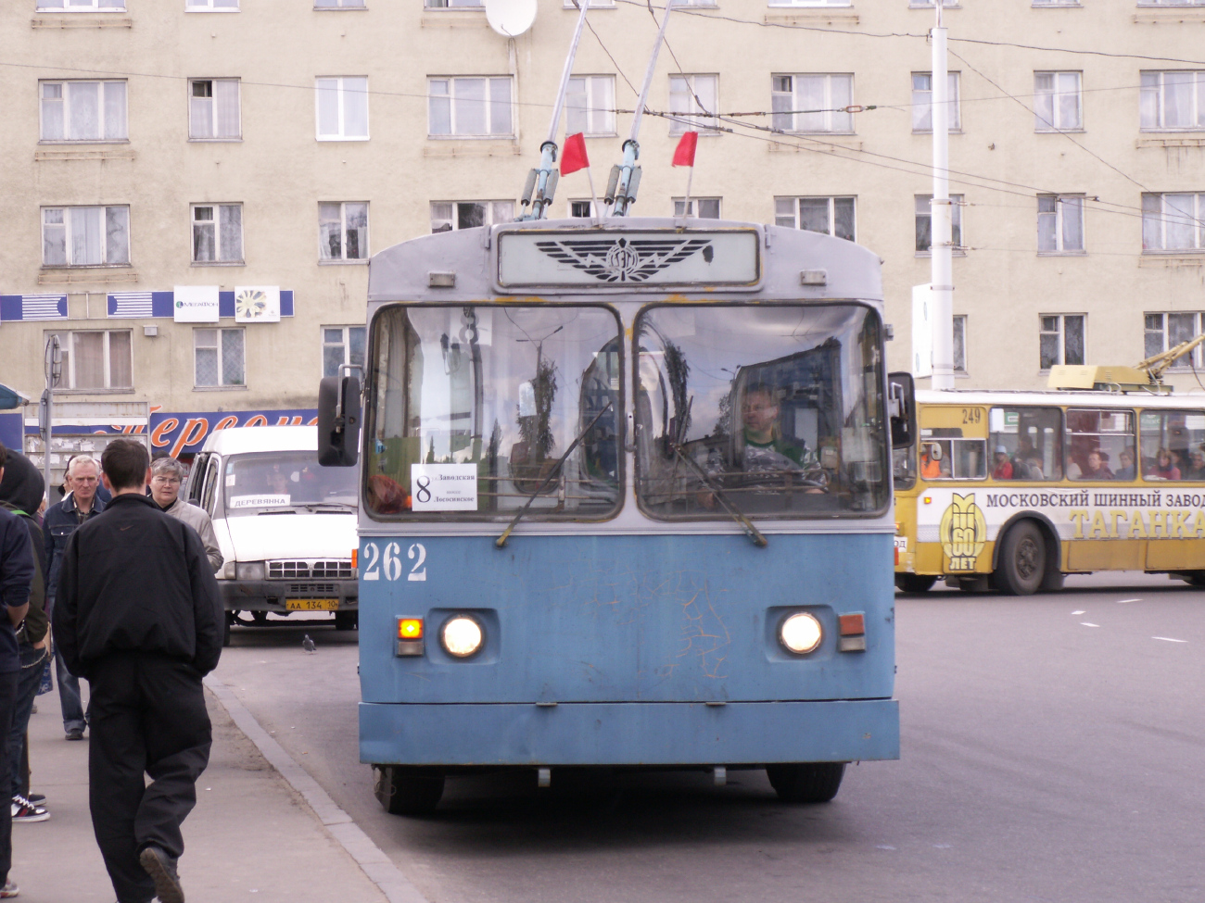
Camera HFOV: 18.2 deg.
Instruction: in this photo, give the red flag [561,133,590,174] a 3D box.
[{"bbox_3d":[-0.128,-1.369,17.300,0.140,0.200,0.070,-1,0,-6],"label":"red flag"}]

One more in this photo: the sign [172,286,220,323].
[{"bbox_3d":[-9.249,-3.350,85.700,0.996,0.846,0.150,-1,0,-7],"label":"sign"}]

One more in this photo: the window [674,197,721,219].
[{"bbox_3d":[2.251,-5.266,88.546,1.201,1.414,0.160,-1,0,-8],"label":"window"}]

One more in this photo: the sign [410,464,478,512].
[{"bbox_3d":[-0.717,0.163,17.100,0.298,0.212,0.010,0,0,0],"label":"sign"}]

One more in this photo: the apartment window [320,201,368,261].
[{"bbox_3d":[-6.056,-5.151,88.104,1.200,1.420,0.150,-1,0,-8],"label":"apartment window"}]

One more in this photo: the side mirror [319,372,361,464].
[{"bbox_3d":[-1.200,-0.140,17.150,0.180,0.410,0.100,-1,0,20],"label":"side mirror"}]

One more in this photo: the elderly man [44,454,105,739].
[{"bbox_3d":[-3.173,0.899,23.100,0.510,1.755,0.340,-1,0,-6],"label":"elderly man"}]

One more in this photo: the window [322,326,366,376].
[{"bbox_3d":[-6.001,-2.261,88.110,1.200,1.420,0.150,-1,0,-8],"label":"window"}]

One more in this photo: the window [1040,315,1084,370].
[{"bbox_3d":[11.127,-2.633,90.648,1.200,1.420,0.150,-1,0,-8],"label":"window"}]

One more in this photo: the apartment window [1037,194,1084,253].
[{"bbox_3d":[10.817,-5.386,88.522,1.147,1.372,0.120,-1,0,-7],"label":"apartment window"}]

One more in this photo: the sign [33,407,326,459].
[{"bbox_3d":[-9.704,-0.434,86.598,7.200,1.000,0.200,-1,0,-8],"label":"sign"}]

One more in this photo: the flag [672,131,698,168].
[{"bbox_3d":[0.381,-1.401,17.400,0.125,0.175,0.070,-1,0,-3],"label":"flag"}]

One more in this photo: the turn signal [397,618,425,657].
[{"bbox_3d":[-0.883,0.851,17.250,0.130,0.186,0.080,-1,0,-3],"label":"turn signal"}]

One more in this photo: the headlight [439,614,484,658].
[{"bbox_3d":[-0.650,0.860,17.430,0.205,0.205,0.100,0,0,-1],"label":"headlight"}]

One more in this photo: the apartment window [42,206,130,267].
[{"bbox_3d":[-11.907,-4.966,86.610,2.020,1.414,0.160,-1,0,-8],"label":"apartment window"}]

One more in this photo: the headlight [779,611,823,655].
[{"bbox_3d":[0.913,0.835,17.280,0.205,0.205,0.110,-1,0,-3],"label":"headlight"}]

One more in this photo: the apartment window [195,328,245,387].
[{"bbox_3d":[-8.741,-2.152,85.960,1.153,1.354,0.120,-1,0,-7],"label":"apartment window"}]

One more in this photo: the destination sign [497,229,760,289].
[{"bbox_3d":[0.121,-0.898,17.540,1.227,0.281,0.100,0,0,-1],"label":"destination sign"}]

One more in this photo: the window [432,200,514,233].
[{"bbox_3d":[-2.969,-5.107,86.729,1.987,1.369,0.120,-1,0,-7],"label":"window"}]

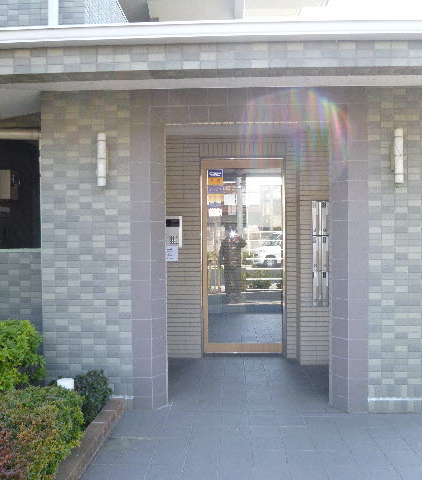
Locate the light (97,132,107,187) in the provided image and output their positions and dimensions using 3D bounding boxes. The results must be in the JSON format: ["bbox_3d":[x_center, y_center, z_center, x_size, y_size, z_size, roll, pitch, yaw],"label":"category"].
[{"bbox_3d":[-0.817,-0.605,3.518,0.067,0.405,0.120,0,0,2],"label":"light"}]

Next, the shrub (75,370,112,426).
[{"bbox_3d":[-0.841,1.111,3.280,0.280,0.350,0.300,0,0,2],"label":"shrub"}]

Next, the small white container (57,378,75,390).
[{"bbox_3d":[-1.024,1.072,3.270,0.122,0.160,0.122,0,0,2],"label":"small white container"}]

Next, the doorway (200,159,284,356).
[{"bbox_3d":[0.346,0.174,5.083,0.900,2.130,0.140,0,0,2],"label":"doorway"}]

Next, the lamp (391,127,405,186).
[{"bbox_3d":[1.392,-0.622,3.451,0.067,0.405,0.120,0,0,2],"label":"lamp"}]

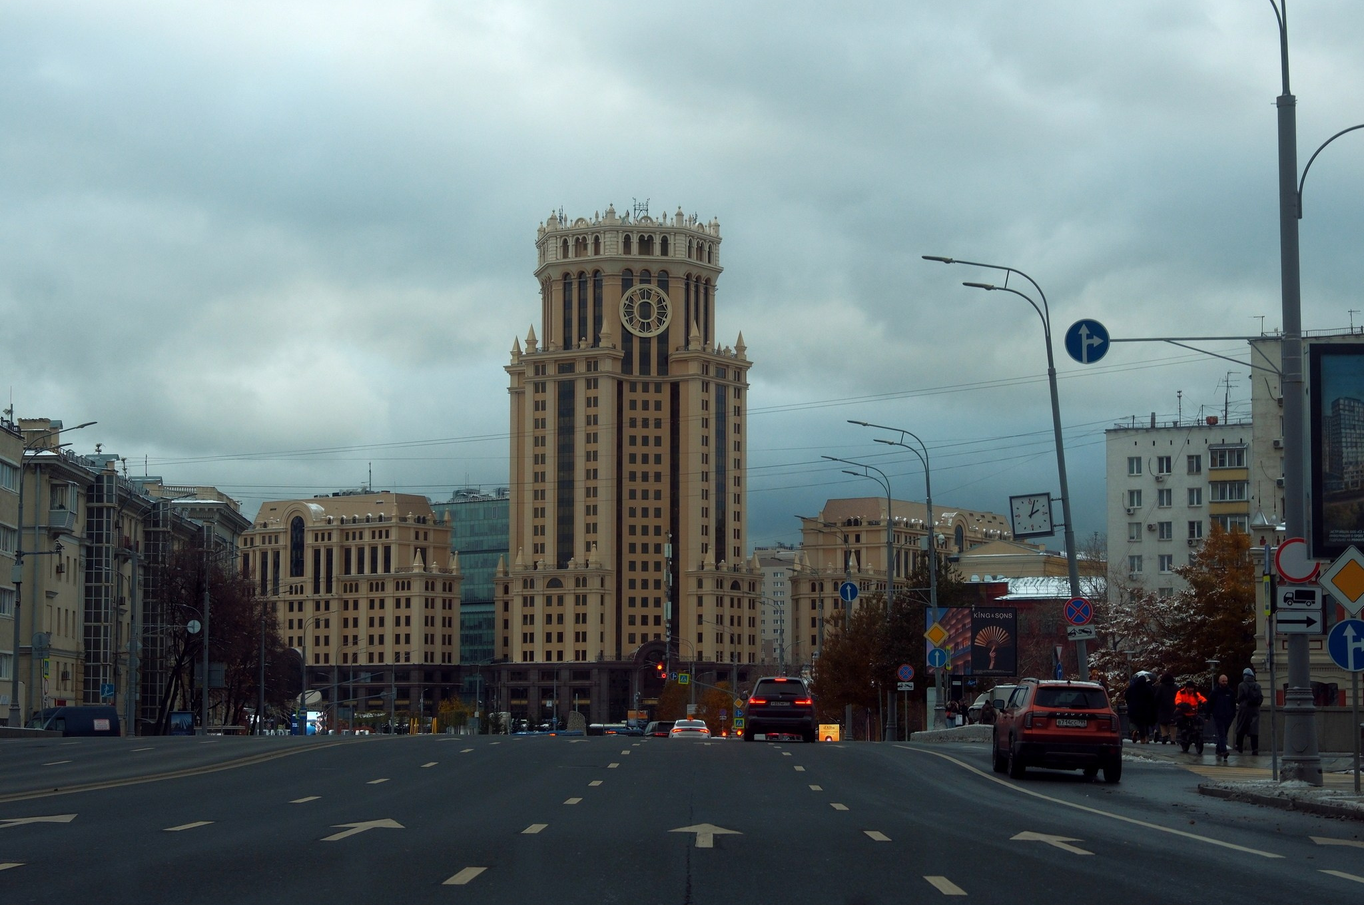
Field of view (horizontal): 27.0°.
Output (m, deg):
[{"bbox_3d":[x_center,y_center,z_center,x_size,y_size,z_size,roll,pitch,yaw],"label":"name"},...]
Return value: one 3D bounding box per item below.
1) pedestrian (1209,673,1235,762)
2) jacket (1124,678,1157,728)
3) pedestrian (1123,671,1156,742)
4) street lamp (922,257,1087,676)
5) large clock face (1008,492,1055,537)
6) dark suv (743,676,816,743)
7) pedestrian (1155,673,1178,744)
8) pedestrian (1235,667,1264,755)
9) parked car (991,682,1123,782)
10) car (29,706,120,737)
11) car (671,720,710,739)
[{"bbox_3d":[10.933,5.372,57.500,0.550,1.760,0.420,1,-5,-6],"label":"pedestrian"},{"bbox_3d":[11.611,6.307,72.000,0.720,1.180,0.500,-1,-5,8],"label":"jacket"},{"bbox_3d":[11.597,6.537,72.000,0.720,1.730,0.600,-1,-5,8],"label":"pedestrian"},{"bbox_3d":[7.973,1.135,69.377,3.050,12.300,0.500,-7,-3,3],"label":"street lamp"},{"bbox_3d":[8.500,1.527,69.000,0.980,0.980,0.280,-7,-2,15],"label":"large clock face"},{"bbox_3d":[2.757,7.330,81.364,2.000,1.800,5.000,0,-5,1],"label":"dark suv"},{"bbox_3d":[12.214,6.465,71.500,0.620,1.770,0.480,-1,-5,8],"label":"pedestrian"},{"bbox_3d":[11.982,5.470,60.000,0.580,1.830,0.500,1,-5,-10],"label":"pedestrian"},{"bbox_3d":[6.659,4.936,50.812,1.860,1.750,4.550,2,-5,1],"label":"parked car"},{"bbox_3d":[-32.907,14.840,151.157,5.700,2.550,2.050,5,-6,-44],"label":"car"},{"bbox_3d":[0.363,12.911,129.421,1.860,1.450,4.800,0,-6,0],"label":"car"}]

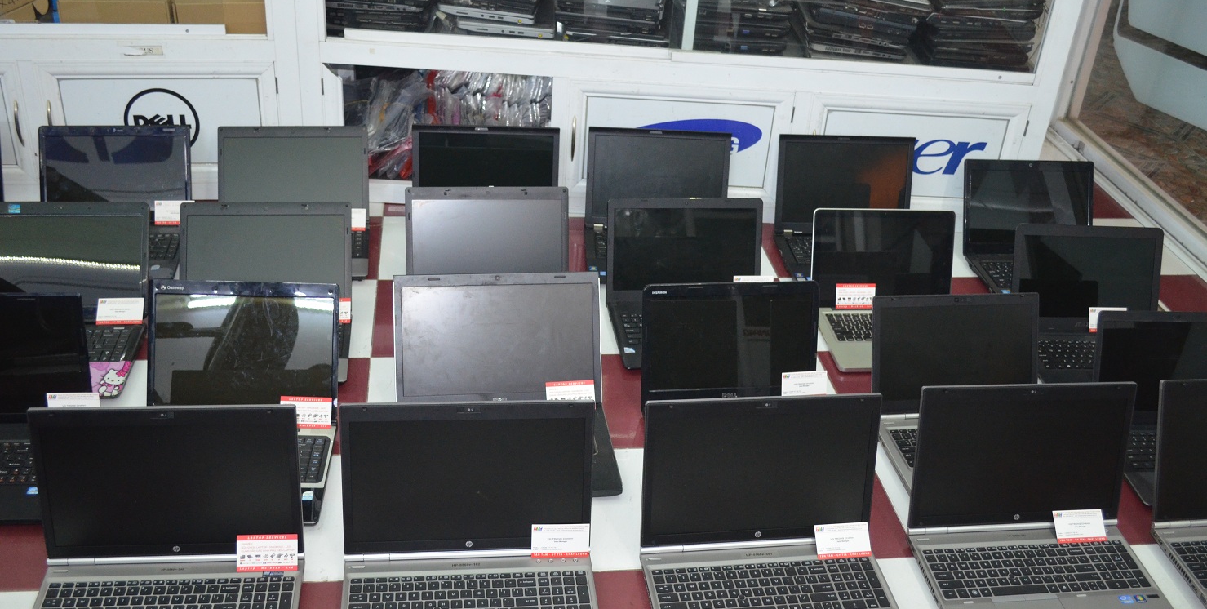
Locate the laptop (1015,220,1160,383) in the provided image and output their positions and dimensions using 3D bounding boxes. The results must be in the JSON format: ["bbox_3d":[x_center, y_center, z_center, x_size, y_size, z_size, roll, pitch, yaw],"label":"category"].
[{"bbox_3d":[1.058,0.009,2.303,0.351,0.225,0.334,0,32,-7],"label":"laptop"}]

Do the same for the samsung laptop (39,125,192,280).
[{"bbox_3d":[-1.088,-0.226,2.408,0.336,0.223,0.329,0,32,-8],"label":"samsung laptop"}]

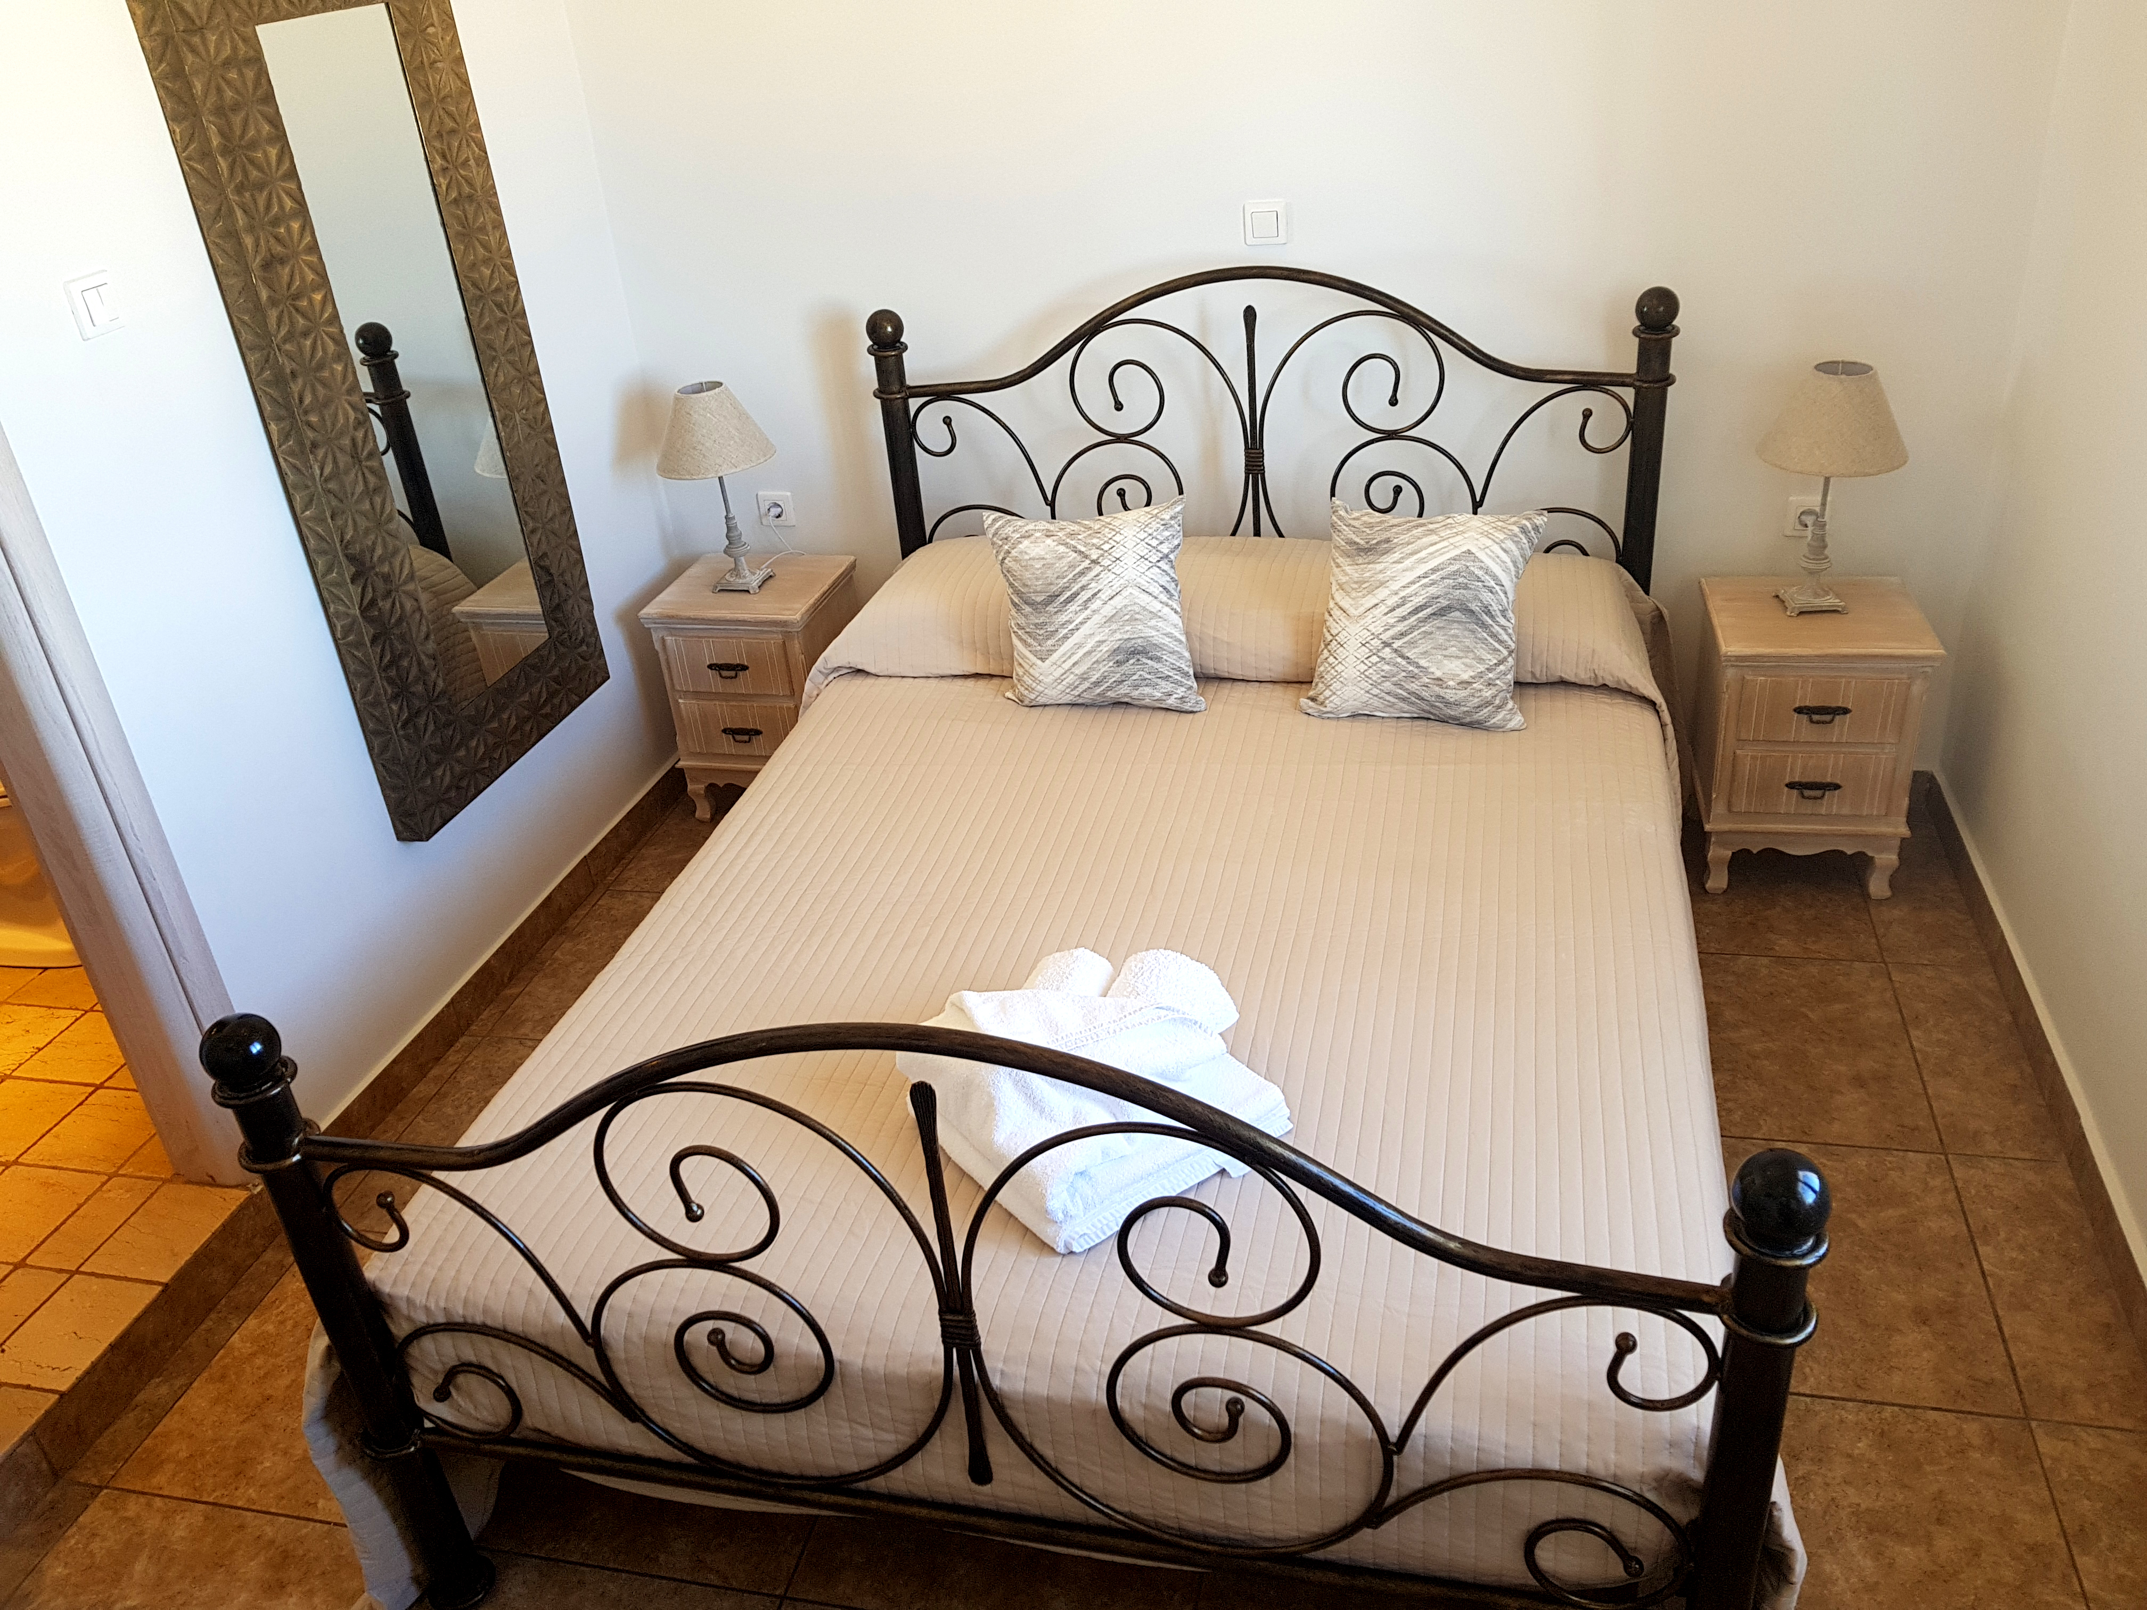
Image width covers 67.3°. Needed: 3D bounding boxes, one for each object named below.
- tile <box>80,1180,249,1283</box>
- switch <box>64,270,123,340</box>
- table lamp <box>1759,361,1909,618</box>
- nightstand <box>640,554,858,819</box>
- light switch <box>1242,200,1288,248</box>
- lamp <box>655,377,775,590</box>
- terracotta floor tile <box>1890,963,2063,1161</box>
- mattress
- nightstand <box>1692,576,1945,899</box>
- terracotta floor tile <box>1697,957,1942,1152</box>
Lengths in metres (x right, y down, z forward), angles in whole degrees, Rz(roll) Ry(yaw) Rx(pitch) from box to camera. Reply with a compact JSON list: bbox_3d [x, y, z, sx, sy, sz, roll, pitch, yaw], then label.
[{"bbox_3d":[-1.417,0.667,2.517,0.165,0.010,0.200,2,30,14],"label":"tile"},{"bbox_3d":[-1.371,-0.700,2.260,0.012,0.080,0.080,2,30,14],"label":"switch"},{"bbox_3d":[1.369,-0.574,2.931,0.252,0.442,0.252,2,30,14],"label":"table lamp"},{"bbox_3d":[-0.698,-0.263,3.719,0.367,0.520,0.346,3,31,15],"label":"nightstand"},{"bbox_3d":[0.370,-1.121,3.108,0.082,0.082,0.012,4,31,16],"label":"light switch"},{"bbox_3d":[-0.760,-0.689,3.504,0.255,0.442,0.255,2,30,14],"label":"lamp"},{"bbox_3d":[1.487,0.418,2.680,0.170,0.010,0.500,2,30,14],"label":"terracotta floor tile"},{"bbox_3d":[0.145,0.169,2.532,1.490,0.250,1.970,3,31,14],"label":"mattress"},{"bbox_3d":[1.398,-0.127,3.116,0.367,0.520,0.346,2,30,13],"label":"nightstand"},{"bbox_3d":[1.164,0.405,2.758,0.500,0.010,0.500,2,30,14],"label":"terracotta floor tile"}]

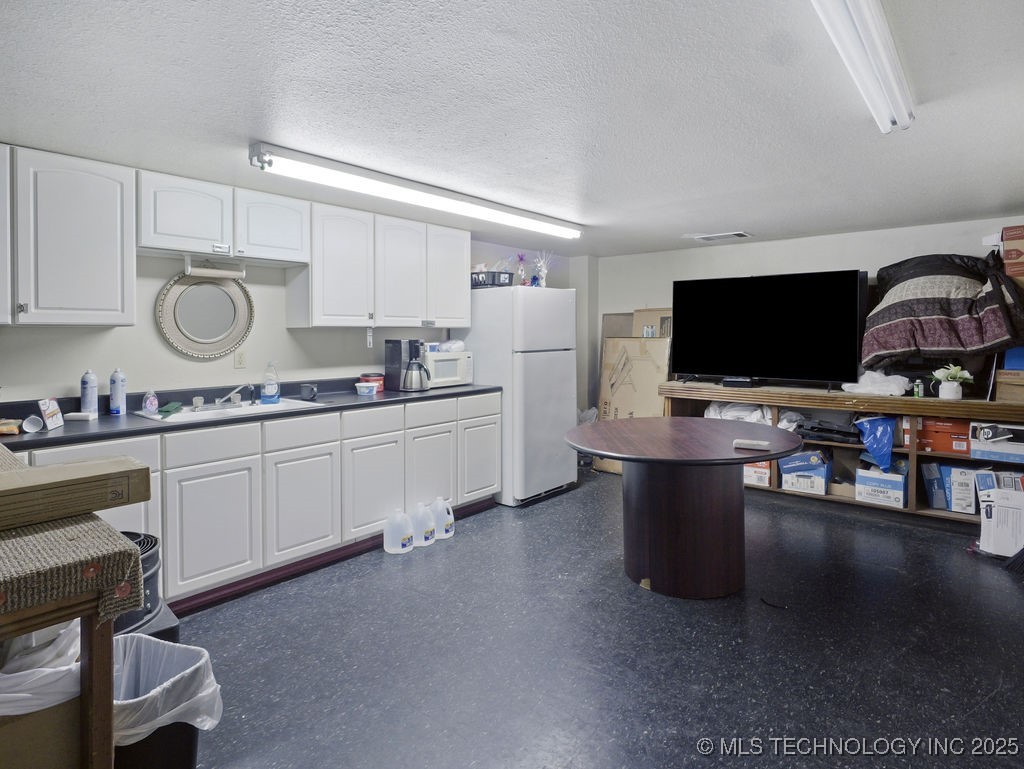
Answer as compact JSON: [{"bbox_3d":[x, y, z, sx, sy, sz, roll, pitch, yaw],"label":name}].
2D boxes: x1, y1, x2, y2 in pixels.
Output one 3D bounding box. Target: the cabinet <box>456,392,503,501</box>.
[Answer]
[{"bbox_3d":[-0.455,0.451,4.154,0.608,0.776,0.454,3,4,42],"label":"cabinet"}]

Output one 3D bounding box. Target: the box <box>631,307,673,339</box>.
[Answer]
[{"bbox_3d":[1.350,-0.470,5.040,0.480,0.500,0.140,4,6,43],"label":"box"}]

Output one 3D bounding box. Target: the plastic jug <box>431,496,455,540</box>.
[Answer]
[{"bbox_3d":[-0.468,0.868,3.520,0.157,0.256,0.157,3,4,42],"label":"plastic jug"}]

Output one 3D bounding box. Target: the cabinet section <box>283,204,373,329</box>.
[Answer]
[{"bbox_3d":[-1.217,-0.771,3.601,0.330,0.773,0.450,4,6,43],"label":"cabinet section"}]

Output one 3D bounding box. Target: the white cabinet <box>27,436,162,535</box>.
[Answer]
[{"bbox_3d":[-1.941,0.656,2.431,0.600,0.830,0.443,4,6,41],"label":"white cabinet"}]

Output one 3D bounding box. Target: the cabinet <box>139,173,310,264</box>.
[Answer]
[{"bbox_3d":[-1.657,-0.908,3.055,0.328,0.382,0.906,3,4,42],"label":"cabinet"}]

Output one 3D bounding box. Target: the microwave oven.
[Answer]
[{"bbox_3d":[-0.619,-0.128,4.338,0.340,0.277,0.522,5,7,41],"label":"microwave oven"}]

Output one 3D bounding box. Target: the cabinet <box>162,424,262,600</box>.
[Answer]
[{"bbox_3d":[-1.673,0.582,2.814,0.608,0.776,0.448,3,4,42],"label":"cabinet"}]

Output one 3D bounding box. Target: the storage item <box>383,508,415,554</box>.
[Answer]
[{"bbox_3d":[-0.697,0.890,3.280,0.157,0.258,0.157,3,4,42],"label":"storage item"}]

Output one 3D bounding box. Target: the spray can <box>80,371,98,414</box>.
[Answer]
[{"bbox_3d":[-2.132,0.049,2.690,0.066,0.238,0.066,3,4,42],"label":"spray can"}]

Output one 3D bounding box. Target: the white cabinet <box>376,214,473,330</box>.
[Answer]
[{"bbox_3d":[-0.738,-0.792,3.965,0.320,0.741,0.894,5,7,41],"label":"white cabinet"}]

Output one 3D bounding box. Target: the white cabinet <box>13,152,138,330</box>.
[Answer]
[{"bbox_3d":[-2.085,-0.662,2.523,0.325,0.755,0.425,4,6,41],"label":"white cabinet"}]

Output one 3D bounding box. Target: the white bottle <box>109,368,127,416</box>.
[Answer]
[{"bbox_3d":[-2.028,0.037,2.728,0.081,0.226,0.081,5,7,41],"label":"white bottle"}]

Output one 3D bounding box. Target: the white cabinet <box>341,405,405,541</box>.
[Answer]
[{"bbox_3d":[-1.059,0.515,3.453,0.590,0.769,0.453,5,7,41],"label":"white cabinet"}]

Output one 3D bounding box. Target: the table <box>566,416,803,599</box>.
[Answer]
[{"bbox_3d":[0.942,0.664,3.006,1.240,0.770,1.240,1,5,18],"label":"table"}]

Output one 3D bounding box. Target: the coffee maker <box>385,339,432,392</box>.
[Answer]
[{"bbox_3d":[-0.765,-0.141,3.946,0.290,0.370,0.210,3,4,42],"label":"coffee maker"}]

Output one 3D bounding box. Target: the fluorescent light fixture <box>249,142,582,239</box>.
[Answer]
[{"bbox_3d":[-0.336,-1.105,3.291,0.135,0.105,2.443,4,7,42],"label":"fluorescent light fixture"}]

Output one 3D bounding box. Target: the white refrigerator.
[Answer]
[{"bbox_3d":[0.044,0.049,4.615,0.765,1.690,0.720,-4,4,-44],"label":"white refrigerator"}]

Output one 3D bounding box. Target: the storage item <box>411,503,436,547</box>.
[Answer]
[{"bbox_3d":[-0.563,0.876,3.391,0.152,0.262,0.152,5,7,41],"label":"storage item"}]

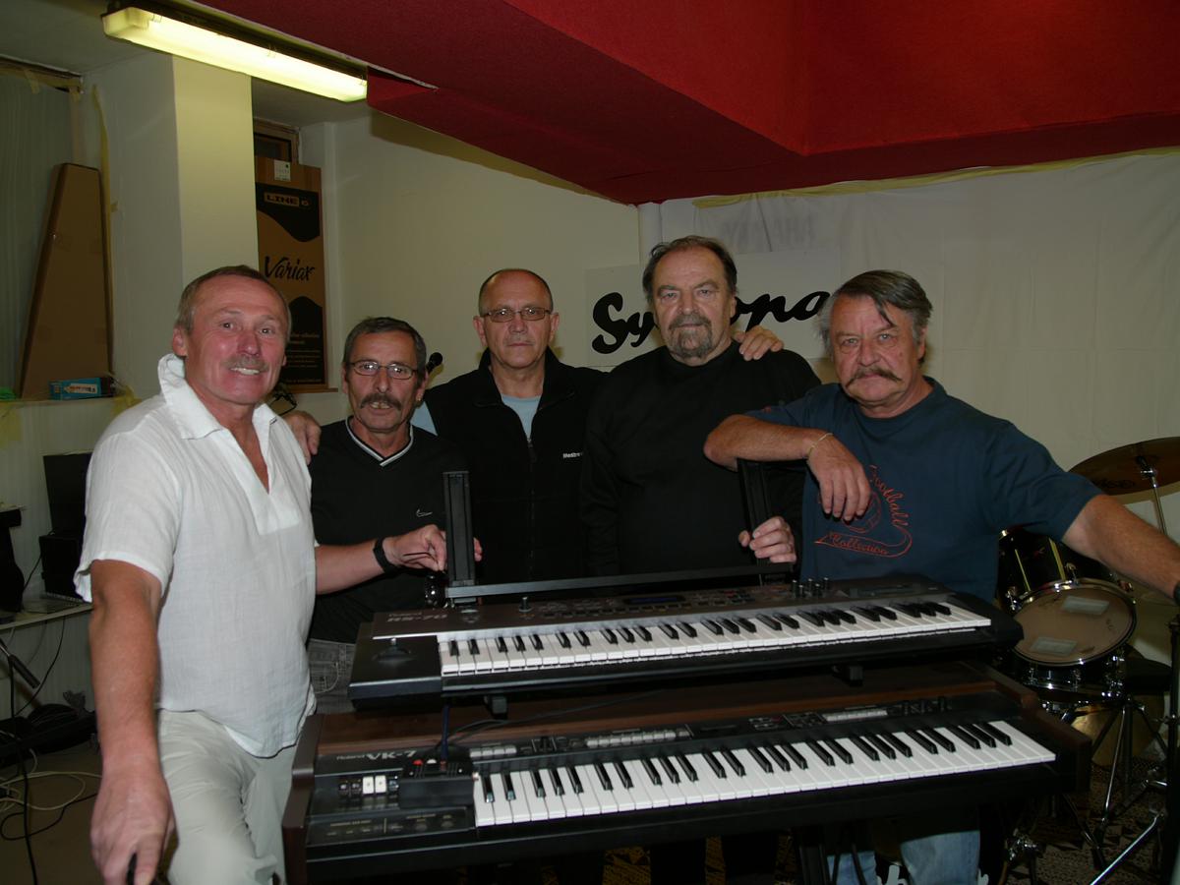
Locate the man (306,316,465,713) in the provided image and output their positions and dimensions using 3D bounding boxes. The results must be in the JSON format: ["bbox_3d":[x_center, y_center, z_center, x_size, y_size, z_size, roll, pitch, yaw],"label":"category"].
[{"bbox_3d":[-0.383,0.586,1.949,0.510,1.680,0.420,-3,5,-12],"label":"man"}]

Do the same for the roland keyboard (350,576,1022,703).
[{"bbox_3d":[0.148,0.297,1.512,1.012,0.090,0.290,-2,3,-11],"label":"roland keyboard"}]

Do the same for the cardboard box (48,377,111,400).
[{"bbox_3d":[-1.994,-0.206,3.731,0.085,0.072,0.205,1,5,29],"label":"cardboard box"}]

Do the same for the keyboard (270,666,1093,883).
[{"bbox_3d":[0.141,0.473,1.466,1.128,0.110,0.348,-3,5,-8],"label":"keyboard"}]

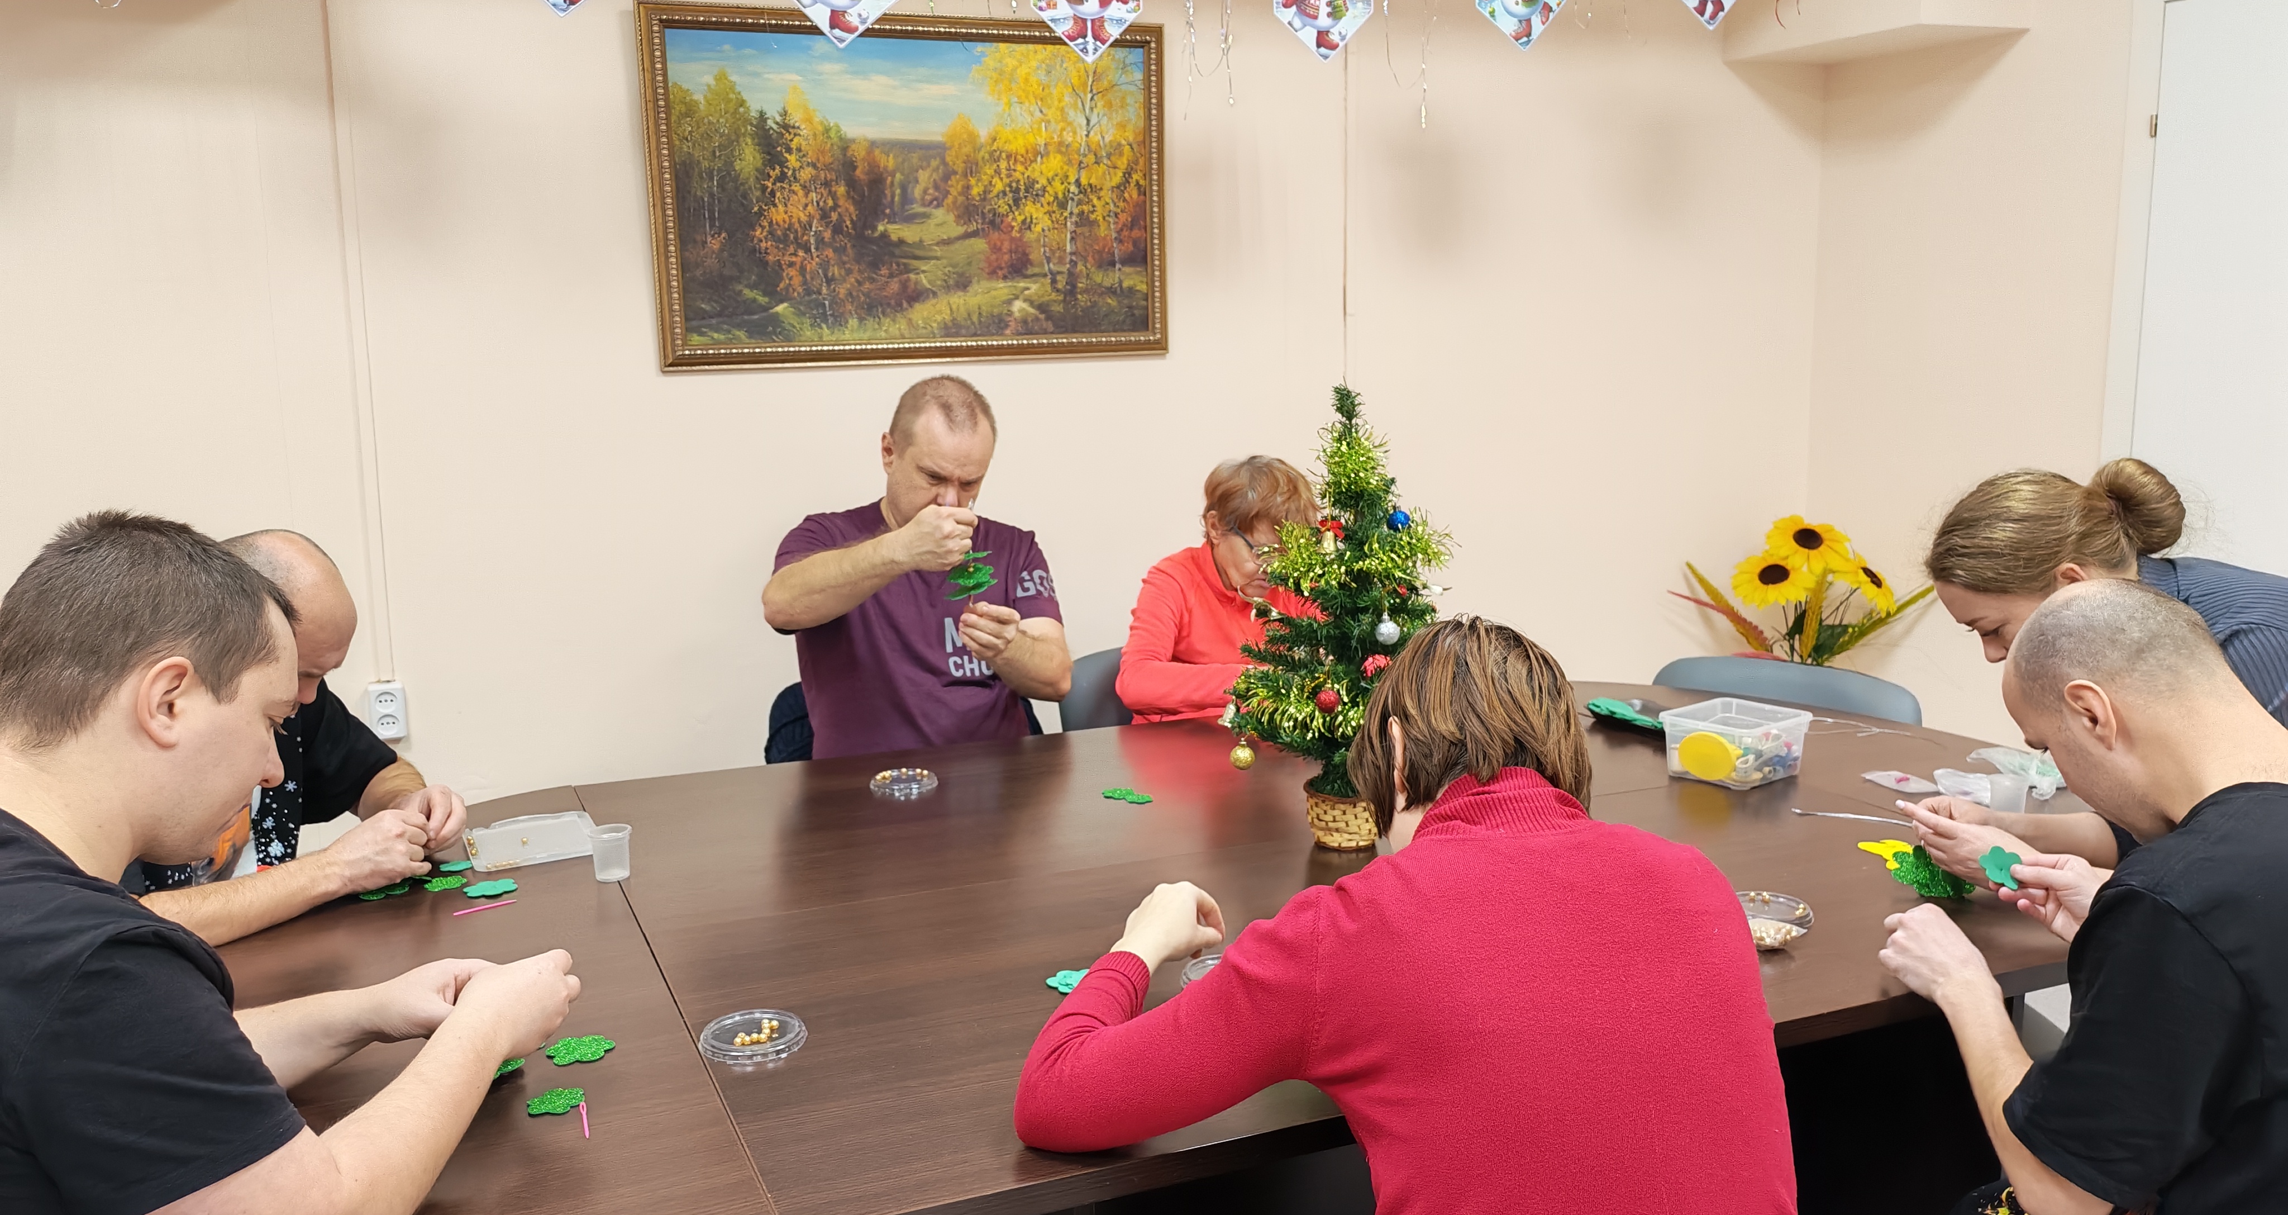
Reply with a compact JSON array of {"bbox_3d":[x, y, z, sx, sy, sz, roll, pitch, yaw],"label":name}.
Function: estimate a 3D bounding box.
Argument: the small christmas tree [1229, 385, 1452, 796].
[{"bbox_3d":[0.246,-0.005,2.181,0.275,0.526,0.275,-1,9,0],"label":"small christmas tree"}]

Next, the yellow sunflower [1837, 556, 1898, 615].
[{"bbox_3d":[1.762,-0.054,4.350,0.190,0.070,0.190,-11,56,-49],"label":"yellow sunflower"}]

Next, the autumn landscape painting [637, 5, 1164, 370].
[{"bbox_3d":[-0.450,-0.841,3.610,1.080,0.690,0.045,-5,13,-24],"label":"autumn landscape painting"}]

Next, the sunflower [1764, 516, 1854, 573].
[{"bbox_3d":[1.632,-0.153,4.380,0.200,0.065,0.200,1,48,15],"label":"sunflower"}]

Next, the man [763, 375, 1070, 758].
[{"bbox_3d":[-0.306,0.309,2.767,0.530,1.319,0.720,-6,10,-29],"label":"man"}]

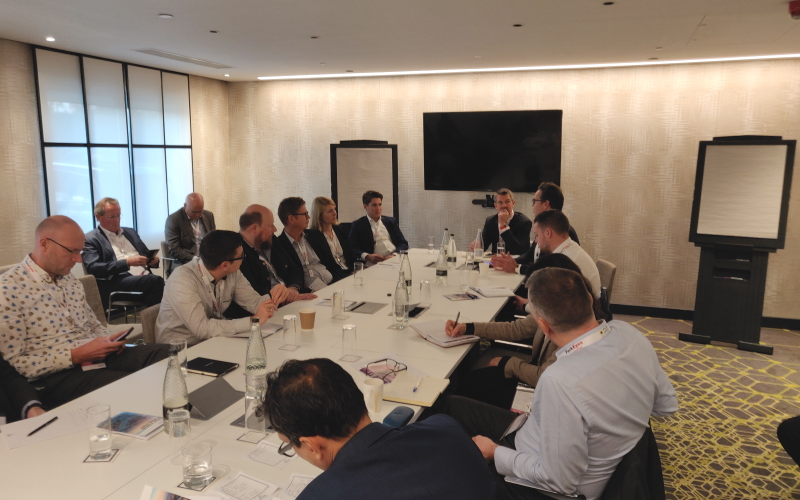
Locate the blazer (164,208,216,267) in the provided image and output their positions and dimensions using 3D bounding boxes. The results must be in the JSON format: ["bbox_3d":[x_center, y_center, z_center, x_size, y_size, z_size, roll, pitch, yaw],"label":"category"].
[{"bbox_3d":[-1.971,-0.104,5.476,0.400,0.580,0.500,10,13,44],"label":"blazer"}]

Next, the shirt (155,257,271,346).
[{"bbox_3d":[-1.007,0.317,3.124,0.540,0.550,0.540,6,11,29],"label":"shirt"}]

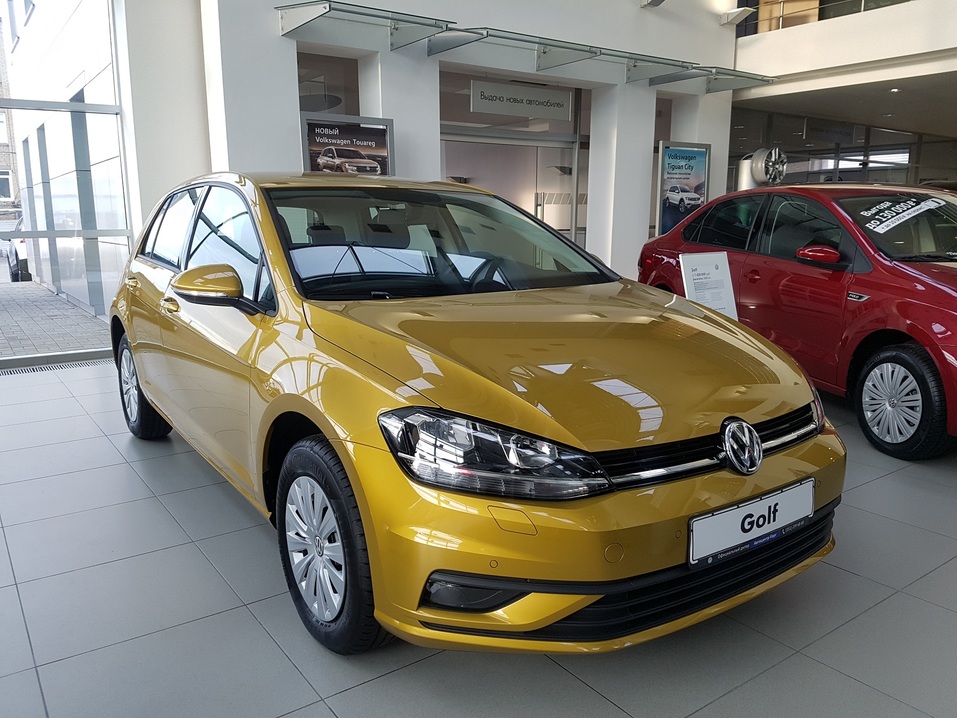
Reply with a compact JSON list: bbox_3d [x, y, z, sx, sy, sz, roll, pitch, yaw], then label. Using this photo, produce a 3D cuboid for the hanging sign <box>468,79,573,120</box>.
[{"bbox_3d":[0.531,-3.033,8.485,1.420,0.343,0.050,-6,12,-29],"label":"hanging sign"}]

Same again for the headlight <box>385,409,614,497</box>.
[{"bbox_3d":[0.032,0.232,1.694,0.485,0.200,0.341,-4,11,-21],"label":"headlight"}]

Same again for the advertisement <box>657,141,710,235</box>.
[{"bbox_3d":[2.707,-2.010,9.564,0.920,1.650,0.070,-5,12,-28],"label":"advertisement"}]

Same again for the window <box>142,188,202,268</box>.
[{"bbox_3d":[-1.513,-0.663,3.534,0.060,0.380,0.870,20,-4,-36],"label":"window"}]

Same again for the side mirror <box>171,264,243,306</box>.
[{"bbox_3d":[-0.888,-0.242,2.354,0.205,0.140,0.130,-7,13,-35],"label":"side mirror"}]

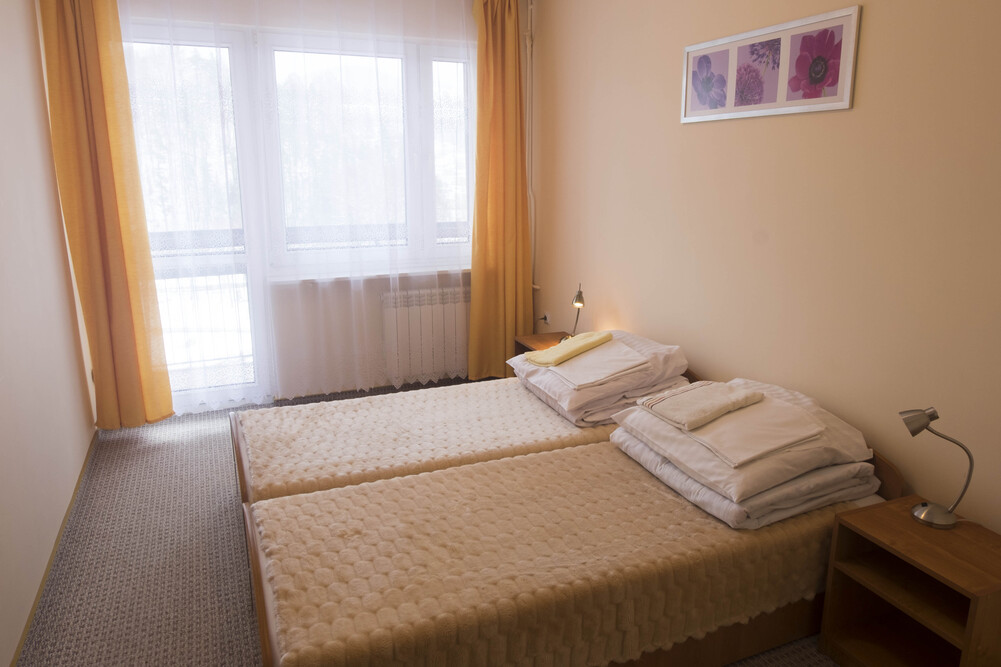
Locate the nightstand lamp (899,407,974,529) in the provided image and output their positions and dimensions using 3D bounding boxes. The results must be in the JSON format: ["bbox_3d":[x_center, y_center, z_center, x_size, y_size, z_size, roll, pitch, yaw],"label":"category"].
[{"bbox_3d":[1.298,0.393,2.010,0.203,0.347,0.120,10,17,35],"label":"nightstand lamp"}]

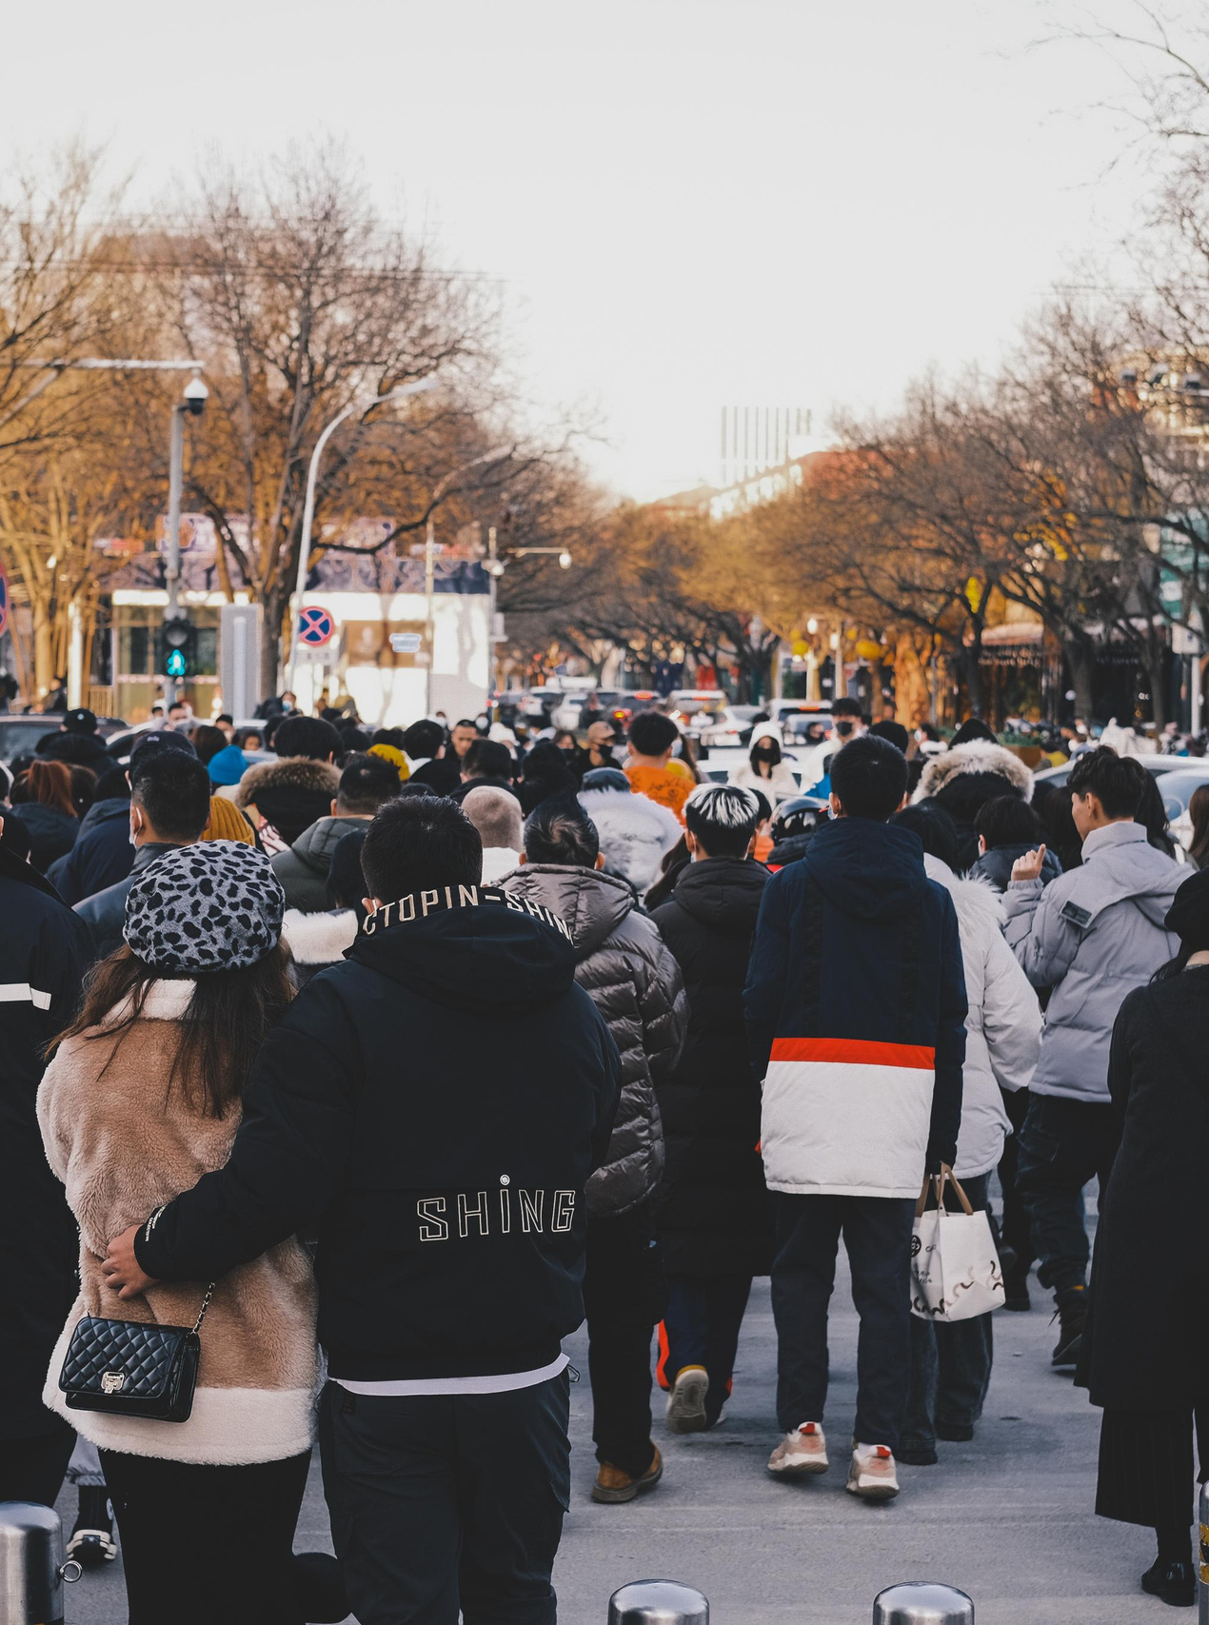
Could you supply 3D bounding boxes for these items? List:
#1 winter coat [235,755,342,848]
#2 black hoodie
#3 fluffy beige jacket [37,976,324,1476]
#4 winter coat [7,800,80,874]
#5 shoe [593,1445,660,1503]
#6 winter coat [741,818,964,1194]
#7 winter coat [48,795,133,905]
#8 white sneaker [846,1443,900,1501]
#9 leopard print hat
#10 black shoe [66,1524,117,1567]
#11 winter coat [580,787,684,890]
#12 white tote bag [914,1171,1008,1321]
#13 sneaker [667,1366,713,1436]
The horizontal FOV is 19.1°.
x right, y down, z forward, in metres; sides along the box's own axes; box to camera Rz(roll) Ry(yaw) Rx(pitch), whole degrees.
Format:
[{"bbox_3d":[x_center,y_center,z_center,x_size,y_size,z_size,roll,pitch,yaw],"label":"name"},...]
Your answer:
[{"bbox_3d":[-0.966,0.334,11.000,0.550,0.980,0.400,0,2,5],"label":"winter coat"},{"bbox_3d":[-0.360,0.499,5.682,0.760,0.780,0.440,-1,2,-15],"label":"black hoodie"},{"bbox_3d":[-0.664,0.631,5.627,0.460,0.750,0.380,0,2,3],"label":"fluffy beige jacket"},{"bbox_3d":[-1.788,0.362,11.521,0.500,0.800,0.360,0,2,0],"label":"winter coat"},{"bbox_3d":[0.059,1.615,8.853,0.105,0.115,0.290,1,3,24],"label":"shoe"},{"bbox_3d":[0.631,0.476,8.977,0.570,0.950,0.370,0,2,7],"label":"winter coat"},{"bbox_3d":[-1.406,0.383,10.616,0.540,0.850,0.360,1,2,5],"label":"winter coat"},{"bbox_3d":[0.631,1.552,8.620,0.110,0.130,0.290,0,2,-12],"label":"white sneaker"},{"bbox_3d":[-0.683,0.159,6.100,0.270,0.215,0.270,0,2,0],"label":"leopard print hat"},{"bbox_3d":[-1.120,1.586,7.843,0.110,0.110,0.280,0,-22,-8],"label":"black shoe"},{"bbox_3d":[0.058,0.323,11.523,0.540,0.820,0.420,-1,2,-18],"label":"winter coat"},{"bbox_3d":[0.877,1.096,9.002,0.160,0.370,0.250,2,3,40],"label":"white tote bag"},{"bbox_3d":[0.214,1.481,9.080,0.110,0.280,0.120,2,46,-5],"label":"sneaker"}]

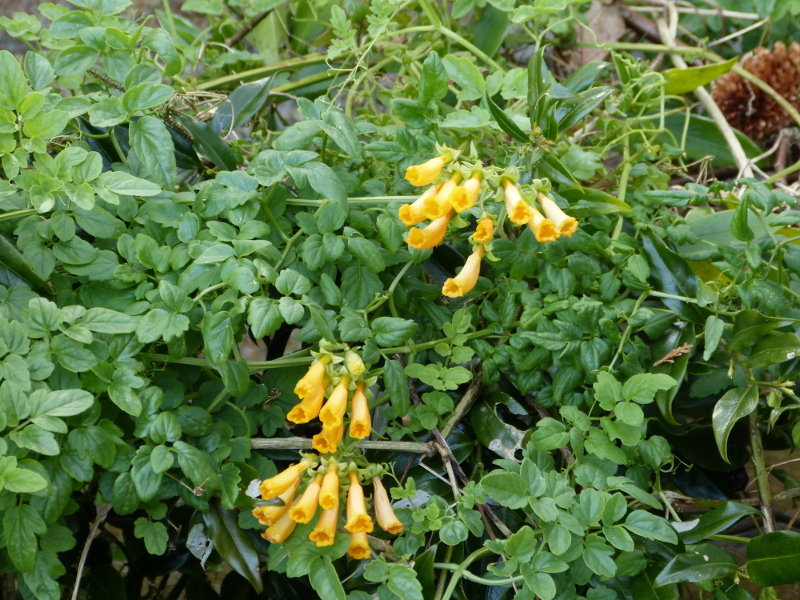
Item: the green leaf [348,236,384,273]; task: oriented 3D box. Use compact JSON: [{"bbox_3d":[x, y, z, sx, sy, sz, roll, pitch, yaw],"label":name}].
[{"bbox_3d":[-0.020,-0.028,2.630,0.018,0.008,0.029,-38,72,-26],"label":"green leaf"}]

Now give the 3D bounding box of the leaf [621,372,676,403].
[{"bbox_3d":[0.119,0.043,2.061,0.026,0.006,0.015,-22,62,-12],"label":"leaf"}]

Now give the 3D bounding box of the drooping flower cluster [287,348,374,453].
[{"bbox_3d":[-0.034,0.049,2.130,0.043,0.050,0.042,0,20,0],"label":"drooping flower cluster"}]

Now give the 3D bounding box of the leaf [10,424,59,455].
[{"bbox_3d":[-0.172,0.067,2.043,0.024,0.006,0.014,21,59,3],"label":"leaf"}]

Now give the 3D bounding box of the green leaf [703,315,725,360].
[{"bbox_3d":[0.159,0.019,2.200,0.010,0.024,0.006,9,-9,16],"label":"green leaf"}]

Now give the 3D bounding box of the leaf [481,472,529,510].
[{"bbox_3d":[0.062,0.112,2.570,0.029,0.008,0.021,17,63,16],"label":"leaf"}]

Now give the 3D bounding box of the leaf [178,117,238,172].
[{"bbox_3d":[-0.096,-0.076,2.182,0.049,0.009,0.019,45,60,5],"label":"leaf"}]

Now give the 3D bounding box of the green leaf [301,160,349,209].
[{"bbox_3d":[-0.036,-0.056,2.129,0.016,0.008,0.031,-34,74,-31],"label":"green leaf"}]

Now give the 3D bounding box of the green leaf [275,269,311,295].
[{"bbox_3d":[-0.054,-0.009,2.170,0.017,0.006,0.015,16,61,9],"label":"green leaf"}]

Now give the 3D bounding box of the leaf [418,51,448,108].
[{"bbox_3d":[0.018,-0.116,2.280,0.015,0.031,0.006,0,-3,-6],"label":"leaf"}]

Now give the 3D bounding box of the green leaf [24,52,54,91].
[{"bbox_3d":[-0.204,-0.129,2.460,0.018,0.005,0.024,0,63,-6],"label":"green leaf"}]

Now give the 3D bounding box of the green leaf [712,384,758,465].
[{"bbox_3d":[0.170,0.064,2.200,0.017,0.042,0.006,13,-13,22],"label":"green leaf"}]

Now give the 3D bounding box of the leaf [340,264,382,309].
[{"bbox_3d":[-0.023,-0.008,2.645,0.025,0.030,0.009,-5,-21,-2],"label":"leaf"}]

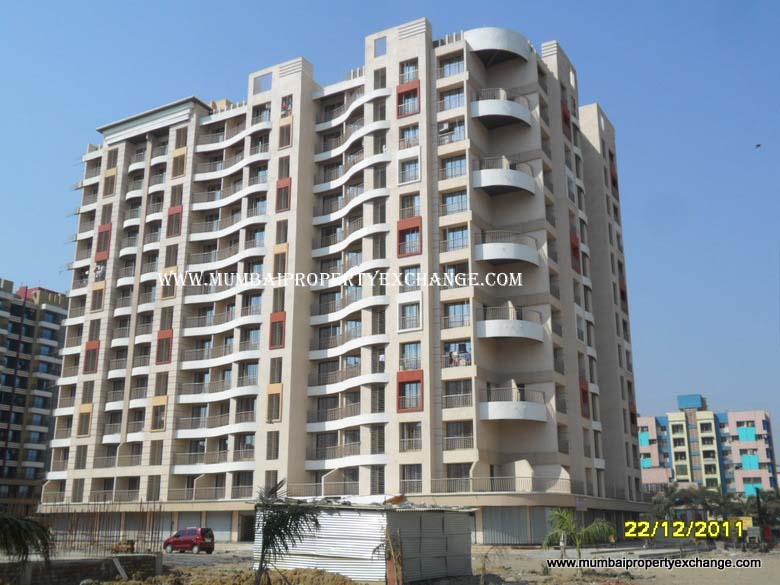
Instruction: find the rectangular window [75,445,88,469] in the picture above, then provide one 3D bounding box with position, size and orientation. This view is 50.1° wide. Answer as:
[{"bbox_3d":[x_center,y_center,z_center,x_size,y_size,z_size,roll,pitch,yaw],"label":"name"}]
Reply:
[{"bbox_3d":[-27.711,14.828,74.984,1.450,2.049,0.150,-9,-18,28],"label":"rectangular window"}]

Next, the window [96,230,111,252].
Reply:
[{"bbox_3d":[-28.251,-5.018,82.494,1.530,2.130,0.180,-9,-19,28],"label":"window"}]

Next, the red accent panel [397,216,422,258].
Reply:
[{"bbox_3d":[1.515,-4.195,63.581,2.059,2.975,0.246,-9,-19,28],"label":"red accent panel"}]

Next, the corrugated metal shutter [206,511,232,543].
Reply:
[{"bbox_3d":[-13.716,18.810,66.835,2.637,2.390,0.144,-9,-18,29],"label":"corrugated metal shutter"}]

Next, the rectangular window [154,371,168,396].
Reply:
[{"bbox_3d":[-19.527,7.838,71.289,1.420,2.050,0.200,-9,-19,29],"label":"rectangular window"}]

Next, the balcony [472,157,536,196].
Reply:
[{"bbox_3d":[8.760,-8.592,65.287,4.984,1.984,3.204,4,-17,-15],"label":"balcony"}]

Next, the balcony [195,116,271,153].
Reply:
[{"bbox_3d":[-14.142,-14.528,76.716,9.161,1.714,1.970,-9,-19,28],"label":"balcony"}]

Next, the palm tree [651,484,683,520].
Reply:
[{"bbox_3d":[30.357,24.293,90.681,3.600,6.227,3.600,-9,-19,28],"label":"palm tree"}]

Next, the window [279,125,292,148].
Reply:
[{"bbox_3d":[-8.940,-13.357,71.252,1.200,2.050,0.200,-9,-19,29],"label":"window"}]

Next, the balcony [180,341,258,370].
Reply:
[{"bbox_3d":[-13.939,5.276,70.016,8.907,1.670,1.699,-9,-18,28],"label":"balcony"}]

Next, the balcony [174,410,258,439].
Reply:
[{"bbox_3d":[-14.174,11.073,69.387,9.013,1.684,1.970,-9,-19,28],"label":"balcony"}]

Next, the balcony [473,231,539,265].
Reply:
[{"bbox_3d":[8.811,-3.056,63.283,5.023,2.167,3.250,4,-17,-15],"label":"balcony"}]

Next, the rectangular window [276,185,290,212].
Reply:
[{"bbox_3d":[-9.206,-8.028,72.055,1.240,2.140,0.180,-9,-19,28],"label":"rectangular window"}]

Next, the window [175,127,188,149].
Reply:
[{"bbox_3d":[-20.069,-14.877,80.629,1.430,2.100,0.180,-9,-19,28],"label":"window"}]

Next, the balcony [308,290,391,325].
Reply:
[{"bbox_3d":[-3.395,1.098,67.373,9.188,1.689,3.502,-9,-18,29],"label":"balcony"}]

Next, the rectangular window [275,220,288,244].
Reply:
[{"bbox_3d":[-9.033,-5.046,70.006,1.221,2.085,0.203,-9,-19,28],"label":"rectangular window"}]

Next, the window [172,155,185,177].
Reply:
[{"bbox_3d":[-19.888,-11.898,78.789,1.455,2.050,0.200,-9,-18,29],"label":"window"}]

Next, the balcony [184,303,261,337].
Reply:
[{"bbox_3d":[-14.346,2.611,72.803,9.404,1.638,2.163,-9,-18,29],"label":"balcony"}]

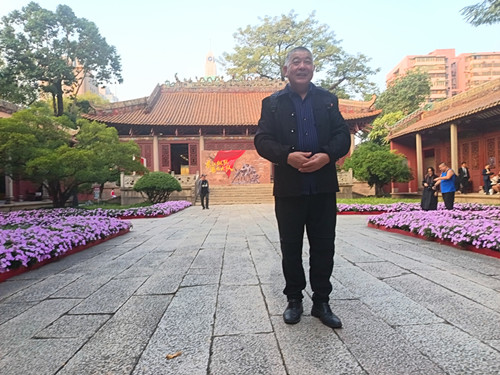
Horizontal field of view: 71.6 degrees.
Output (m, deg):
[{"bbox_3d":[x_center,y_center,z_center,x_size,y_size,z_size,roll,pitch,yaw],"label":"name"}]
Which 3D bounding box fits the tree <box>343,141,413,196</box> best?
[{"bbox_3d":[7.355,-1.096,20.000,4.000,3.250,3.700,-1,-1,0],"label":"tree"}]

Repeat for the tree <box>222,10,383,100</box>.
[{"bbox_3d":[6.700,-11.200,45.000,20.000,24.000,18.000,-1,-1,0],"label":"tree"}]

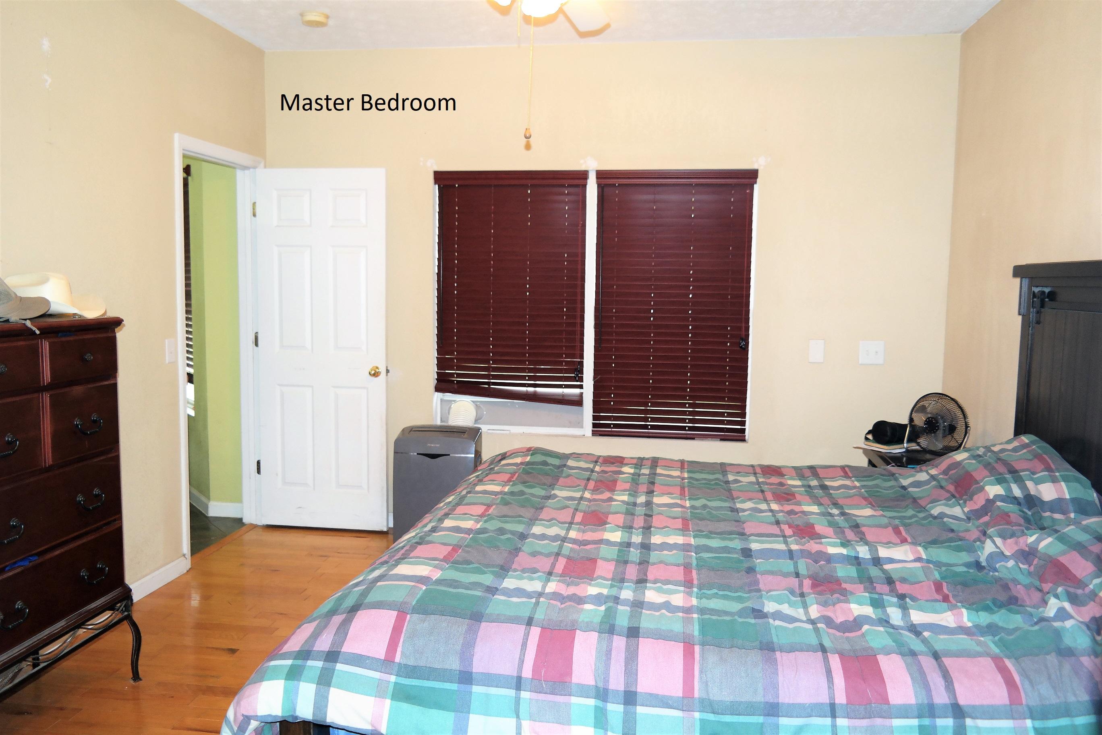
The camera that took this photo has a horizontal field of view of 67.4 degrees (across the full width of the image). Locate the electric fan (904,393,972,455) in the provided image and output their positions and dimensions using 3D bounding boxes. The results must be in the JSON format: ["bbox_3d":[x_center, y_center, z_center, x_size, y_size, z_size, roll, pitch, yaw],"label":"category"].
[{"bbox_3d":[1.837,0.274,3.919,0.295,0.300,0.190,5,7,41],"label":"electric fan"}]

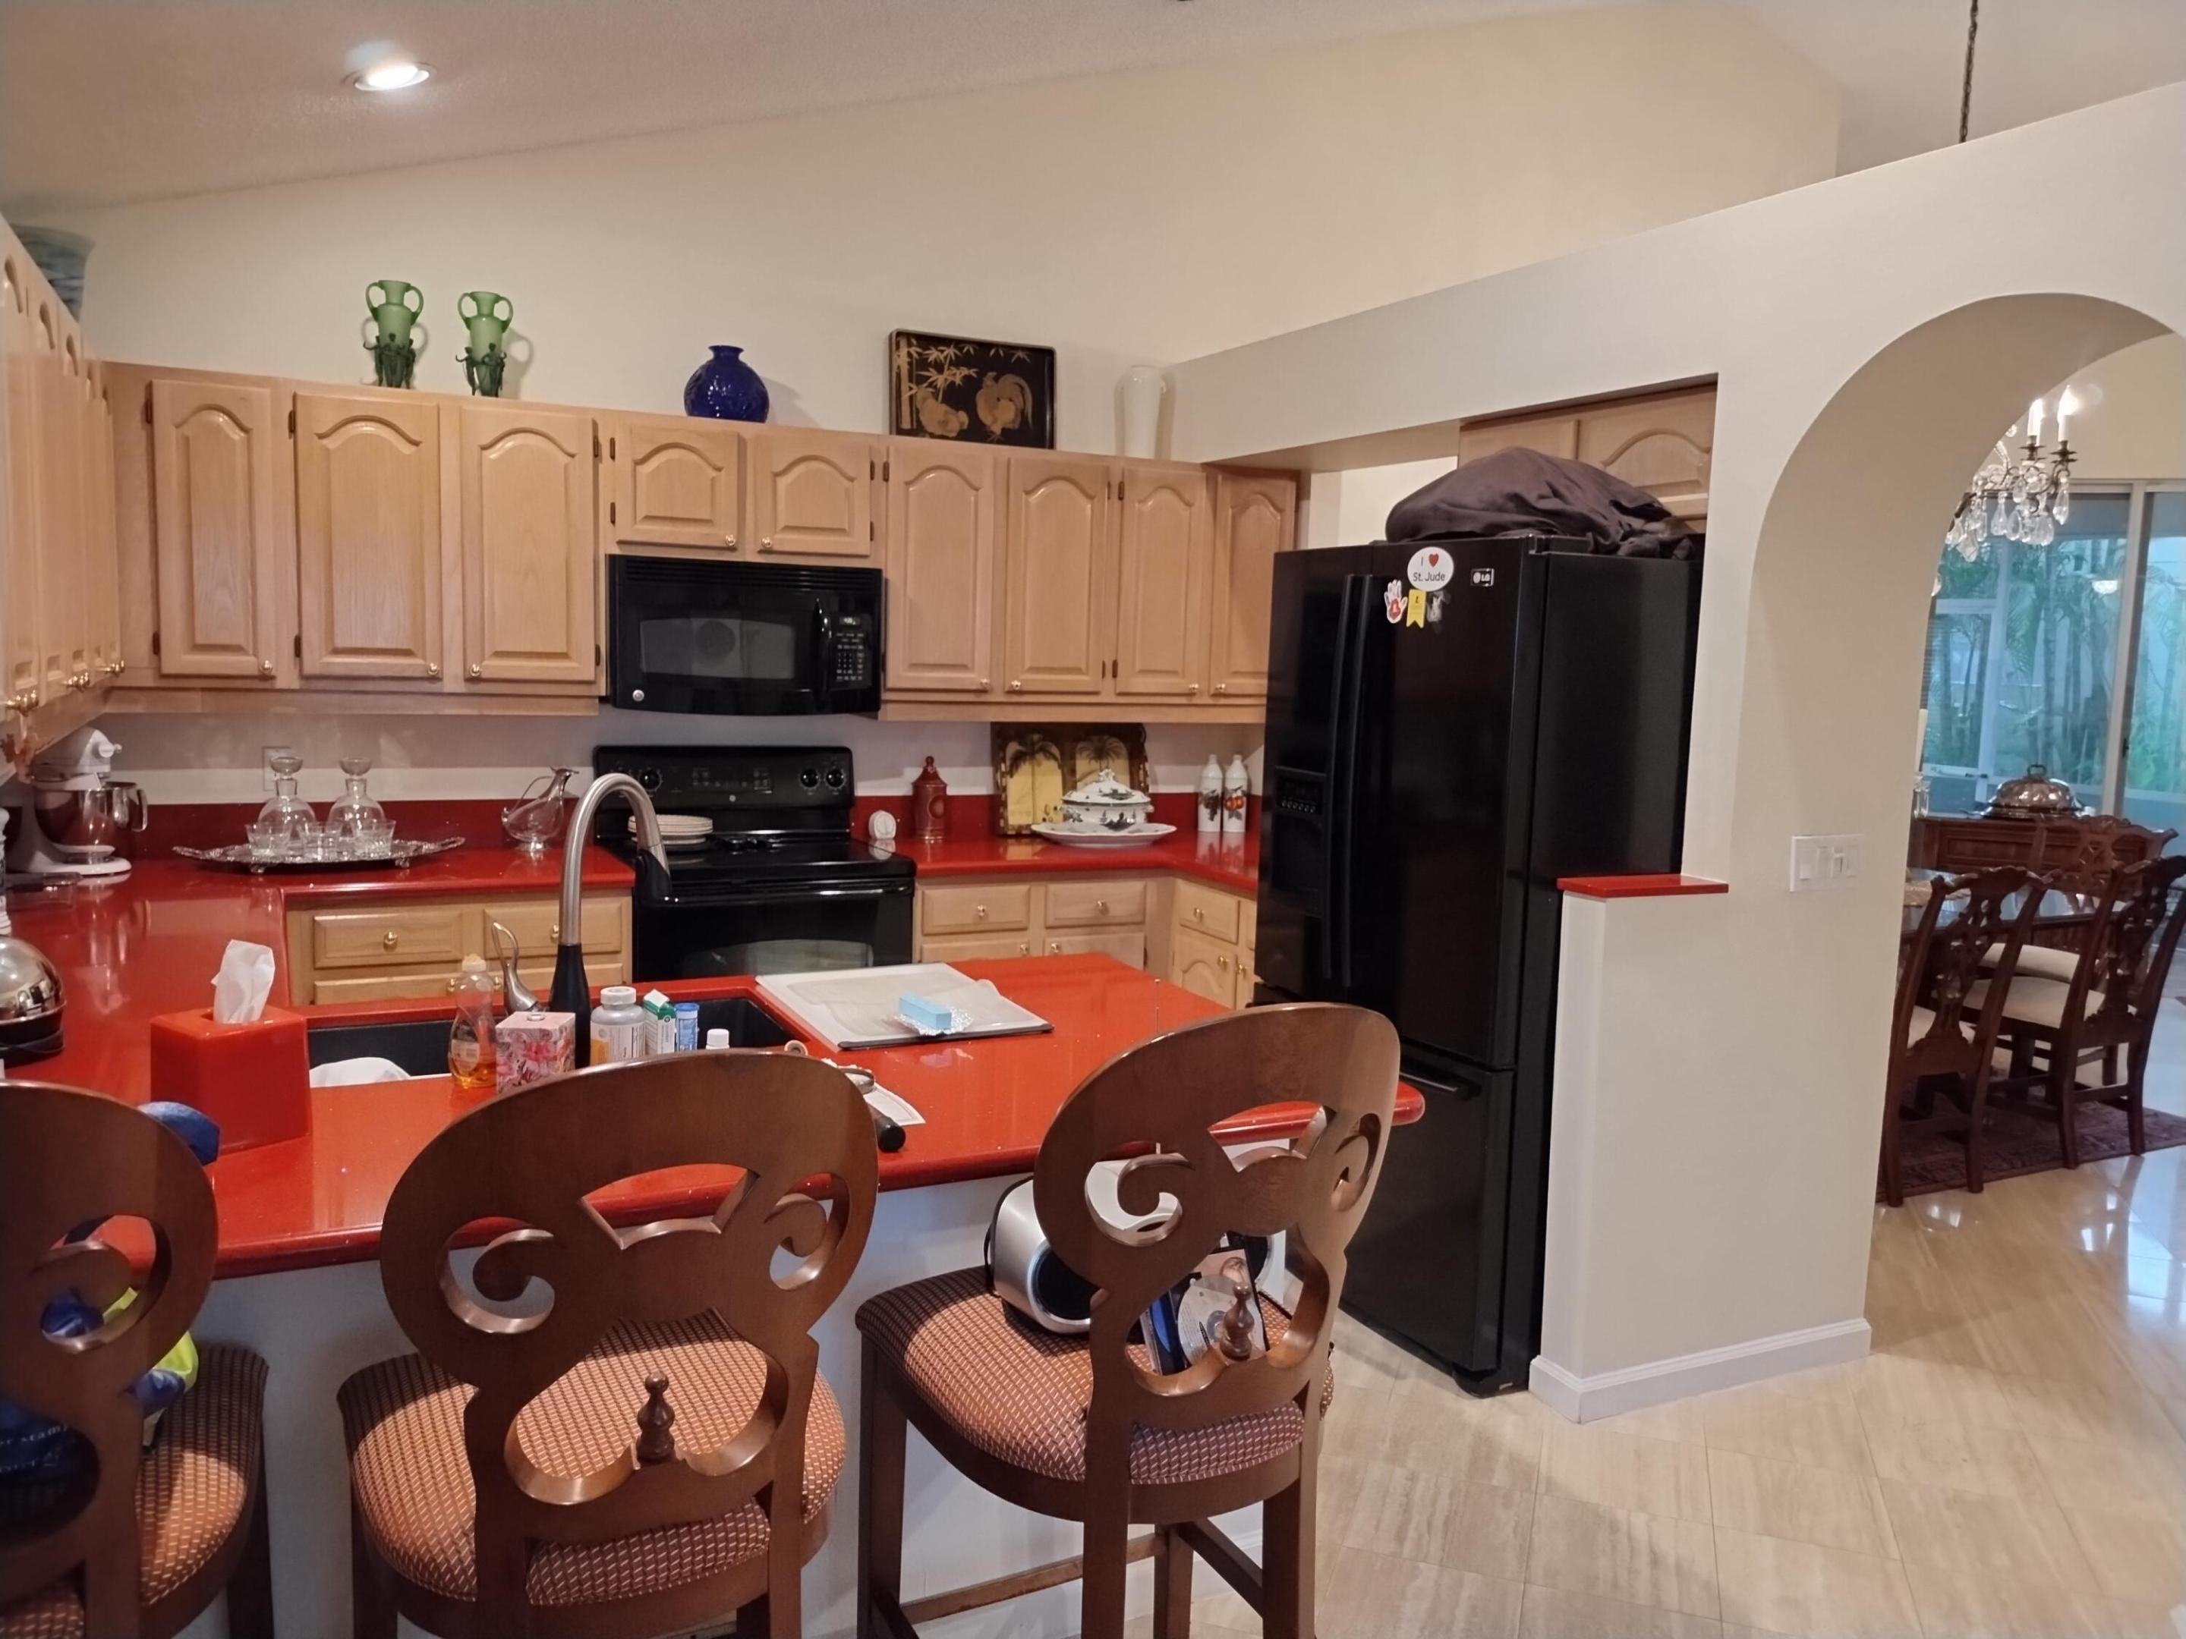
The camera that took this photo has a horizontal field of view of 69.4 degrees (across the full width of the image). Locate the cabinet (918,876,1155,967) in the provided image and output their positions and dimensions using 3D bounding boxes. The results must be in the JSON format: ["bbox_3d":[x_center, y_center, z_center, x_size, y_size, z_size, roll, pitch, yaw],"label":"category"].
[{"bbox_3d":[-0.299,0.563,4.859,0.762,0.877,0.590,-2,7,-27],"label":"cabinet"}]

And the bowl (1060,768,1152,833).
[{"bbox_3d":[0.044,-0.056,5.056,0.301,0.211,0.235,1,6,-4],"label":"bowl"}]

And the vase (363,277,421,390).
[{"bbox_3d":[-1.789,-1.228,4.043,0.150,0.298,0.125,-2,7,-27],"label":"vase"}]

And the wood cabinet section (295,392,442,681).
[{"bbox_3d":[-1.863,-0.711,4.068,0.339,0.701,0.300,-2,7,-27],"label":"wood cabinet section"}]

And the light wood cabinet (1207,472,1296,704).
[{"bbox_3d":[0.449,-0.767,5.307,0.345,0.770,0.330,-1,6,-26],"label":"light wood cabinet"}]

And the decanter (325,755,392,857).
[{"bbox_3d":[-1.956,-0.042,4.187,0.150,0.260,0.150,-1,6,-26],"label":"decanter"}]

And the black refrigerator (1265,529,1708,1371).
[{"bbox_3d":[0.958,0.271,3.722,0.840,1.775,0.910,-1,6,-26],"label":"black refrigerator"}]

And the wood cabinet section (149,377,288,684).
[{"bbox_3d":[-2.163,-0.703,3.914,0.269,0.701,0.300,-2,7,-27],"label":"wood cabinet section"}]

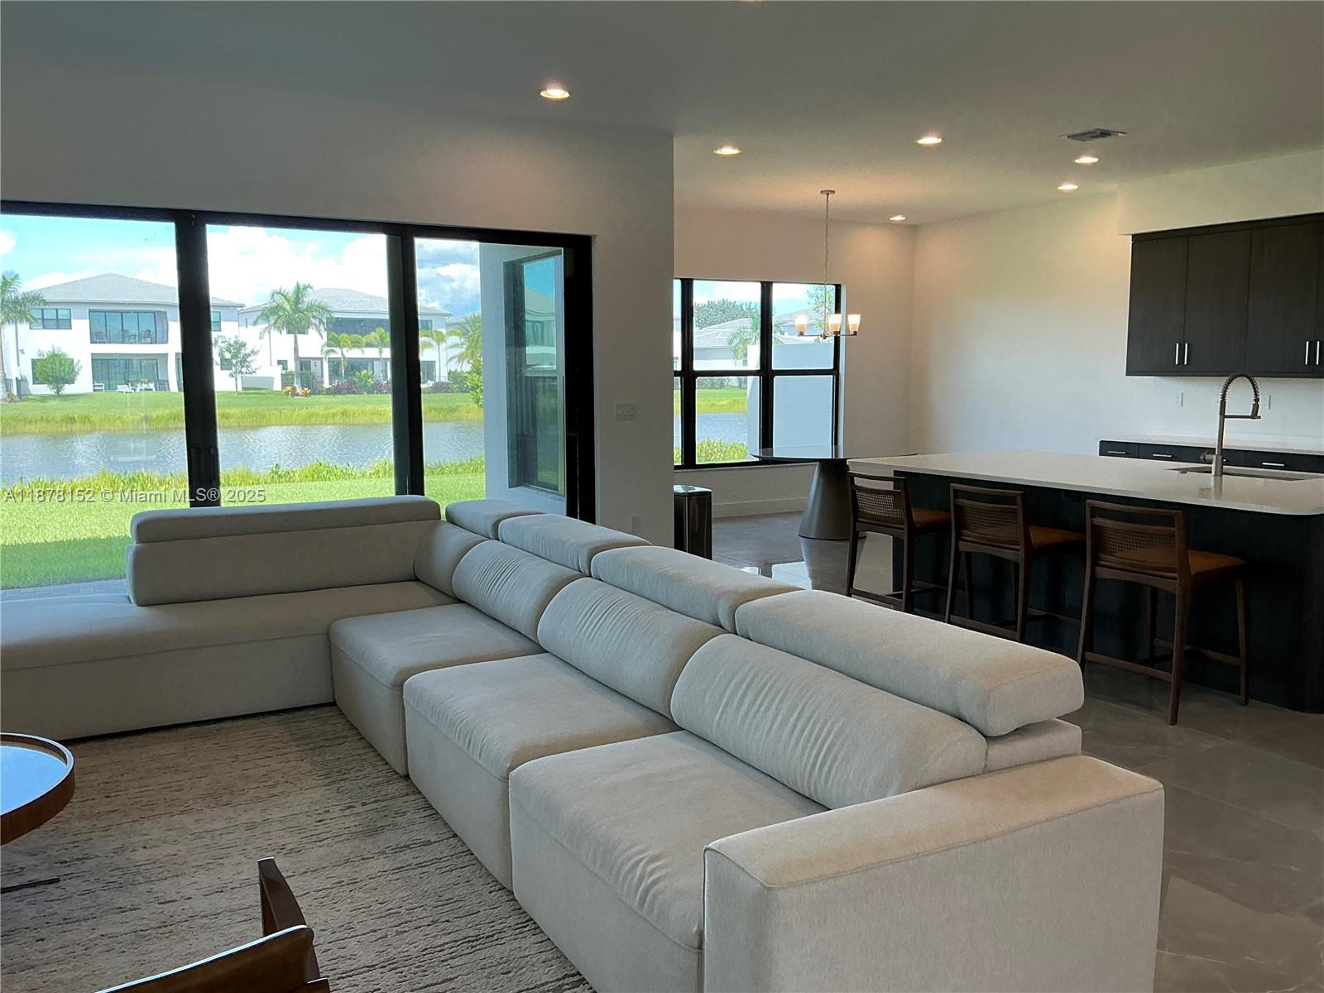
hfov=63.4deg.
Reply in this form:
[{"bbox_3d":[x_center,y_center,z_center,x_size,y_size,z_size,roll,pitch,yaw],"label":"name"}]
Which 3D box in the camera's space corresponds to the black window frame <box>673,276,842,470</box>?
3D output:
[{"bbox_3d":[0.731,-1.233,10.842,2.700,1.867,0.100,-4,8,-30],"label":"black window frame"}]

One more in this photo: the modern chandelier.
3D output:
[{"bbox_3d":[1.456,-2.028,9.449,0.600,1.275,0.600,-4,8,-30],"label":"modern chandelier"}]

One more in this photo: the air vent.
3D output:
[{"bbox_3d":[2.826,-2.357,7.040,0.300,0.030,0.300,-4,8,-30],"label":"air vent"}]

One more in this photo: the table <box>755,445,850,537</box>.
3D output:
[{"bbox_3d":[1.565,-0.029,9.786,1.500,0.766,1.500,0,7,0],"label":"table"}]

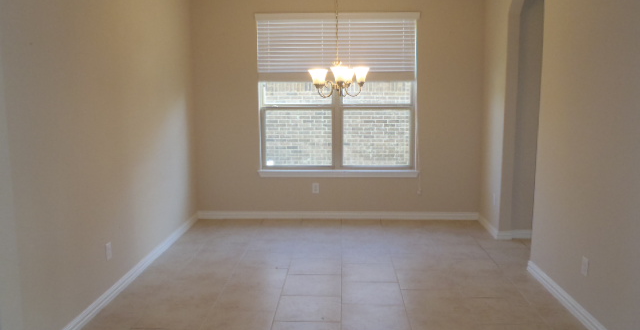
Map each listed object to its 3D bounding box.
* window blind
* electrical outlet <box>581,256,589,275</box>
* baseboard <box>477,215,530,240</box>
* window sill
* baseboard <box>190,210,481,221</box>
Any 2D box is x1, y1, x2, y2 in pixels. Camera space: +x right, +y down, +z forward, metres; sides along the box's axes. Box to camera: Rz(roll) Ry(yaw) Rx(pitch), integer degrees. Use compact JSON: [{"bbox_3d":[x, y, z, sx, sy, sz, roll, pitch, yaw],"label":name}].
[{"bbox_3d":[0.189,-1.313,5.783,1.788,0.752,0.086,0,9,2],"label":"window blind"},{"bbox_3d":[1.721,0.660,3.373,0.011,0.117,0.073,0,9,2],"label":"electrical outlet"},{"bbox_3d":[1.987,0.655,5.620,0.360,0.105,0.751,0,9,2],"label":"baseboard"},{"bbox_3d":[0.207,0.102,6.012,1.844,0.075,0.107,0,9,2],"label":"window sill"},{"bbox_3d":[0.194,0.596,6.074,3.281,0.105,0.021,0,9,2],"label":"baseboard"}]

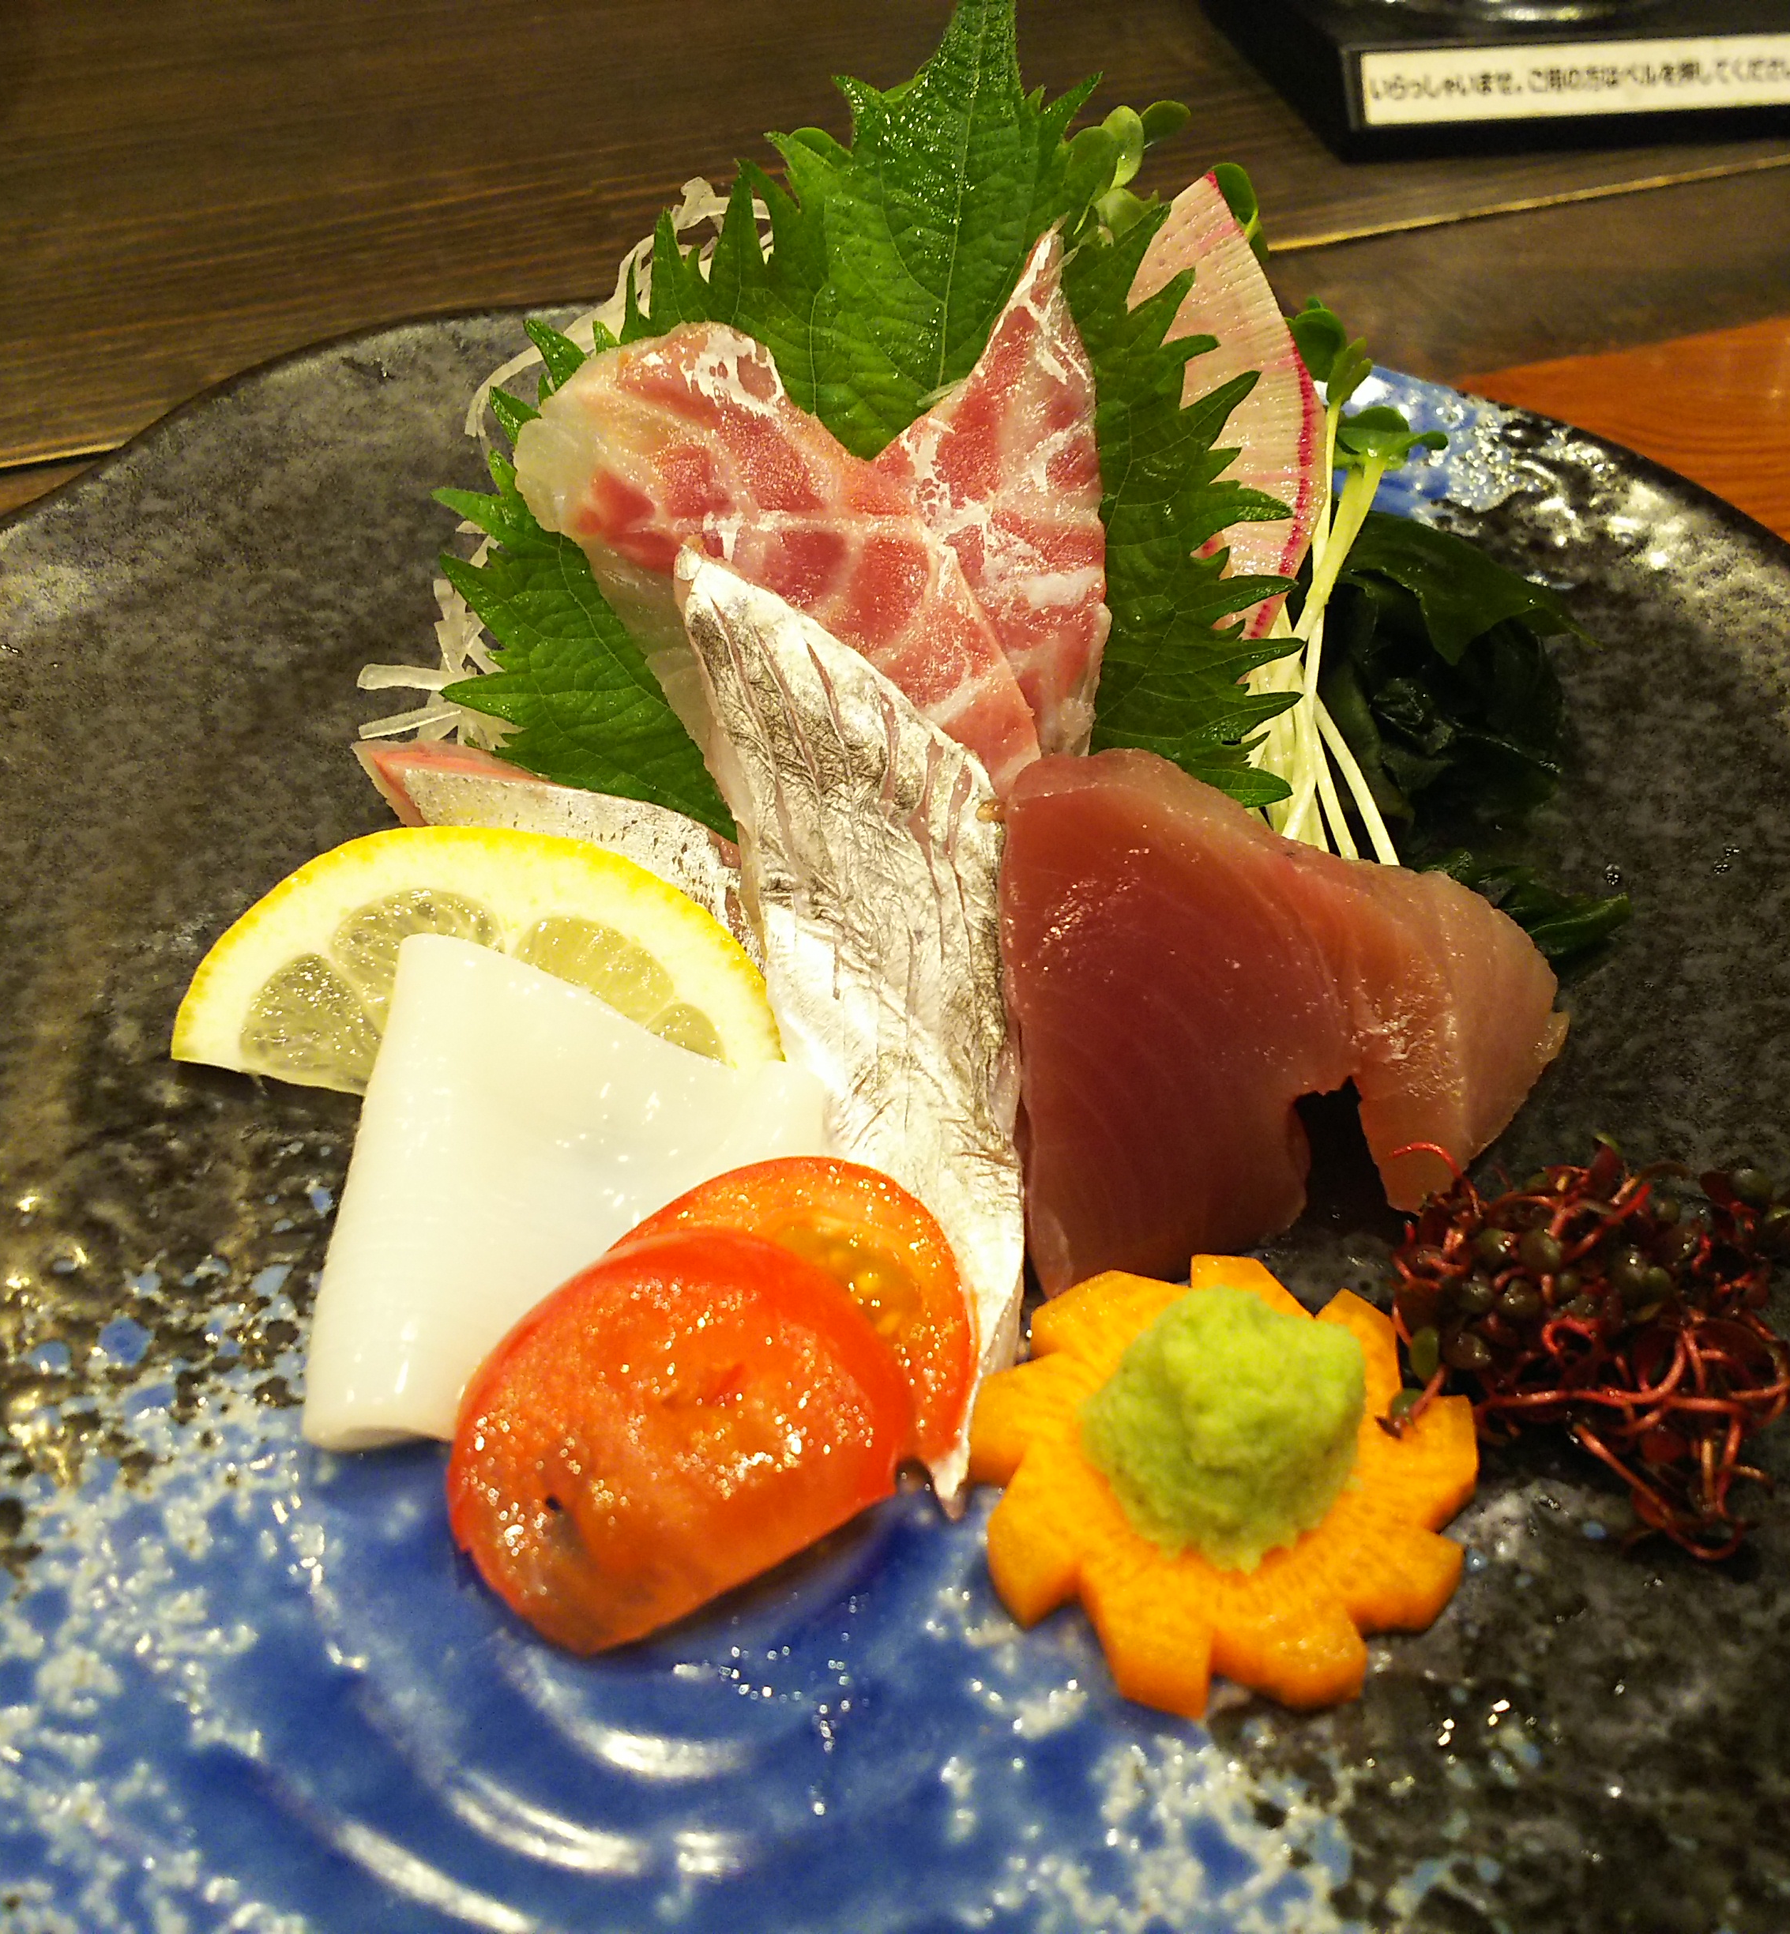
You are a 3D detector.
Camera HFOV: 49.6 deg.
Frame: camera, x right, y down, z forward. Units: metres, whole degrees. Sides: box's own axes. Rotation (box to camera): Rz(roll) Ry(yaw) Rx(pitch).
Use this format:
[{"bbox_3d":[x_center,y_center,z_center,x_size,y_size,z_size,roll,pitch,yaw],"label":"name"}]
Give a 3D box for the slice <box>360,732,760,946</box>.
[{"bbox_3d":[-0.031,-0.010,0.181,0.042,0.016,0.013,24,35,13],"label":"slice"}]

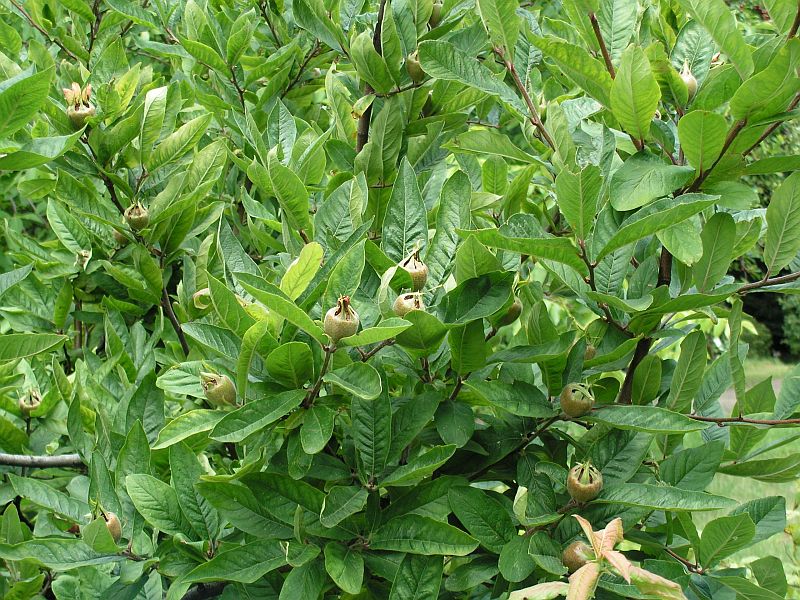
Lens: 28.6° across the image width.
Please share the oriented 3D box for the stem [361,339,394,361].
[{"bbox_3d":[-0.021,0.048,1.520,0.036,0.007,0.007,-31,0,-6],"label":"stem"}]

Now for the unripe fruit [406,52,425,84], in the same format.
[{"bbox_3d":[0.019,-0.281,1.900,0.025,0.036,0.025,-5,9,0],"label":"unripe fruit"}]

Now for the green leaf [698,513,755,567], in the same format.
[{"bbox_3d":[0.294,0.217,1.420,0.041,0.072,0.012,32,27,-15],"label":"green leaf"}]

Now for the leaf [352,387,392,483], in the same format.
[{"bbox_3d":[-0.023,0.108,1.360,0.036,0.104,0.014,2,-15,0],"label":"leaf"}]

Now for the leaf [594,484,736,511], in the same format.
[{"bbox_3d":[0.239,0.178,1.420,0.127,0.012,0.030,4,30,6],"label":"leaf"}]

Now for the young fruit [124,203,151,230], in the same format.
[{"bbox_3d":[-0.267,-0.085,1.600,0.025,0.030,0.025,1,14,0],"label":"young fruit"}]

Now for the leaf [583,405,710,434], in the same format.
[{"bbox_3d":[0.224,0.108,1.420,0.110,0.012,0.031,6,37,6],"label":"leaf"}]

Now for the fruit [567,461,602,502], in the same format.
[{"bbox_3d":[0.150,0.148,1.280,0.029,0.034,0.029,2,21,1],"label":"fruit"}]

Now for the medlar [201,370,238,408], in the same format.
[{"bbox_3d":[-0.173,0.085,1.500,0.031,0.031,0.036,-27,-45,32],"label":"medlar"}]

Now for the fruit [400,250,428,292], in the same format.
[{"bbox_3d":[0.013,-0.029,1.400,0.027,0.038,0.027,-1,12,0],"label":"fruit"}]

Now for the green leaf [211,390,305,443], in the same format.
[{"bbox_3d":[-0.128,0.104,1.410,0.102,0.014,0.036,-26,43,-19],"label":"green leaf"}]

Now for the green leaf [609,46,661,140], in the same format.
[{"bbox_3d":[0.237,-0.209,1.580,0.048,0.096,0.018,-6,-6,-1],"label":"green leaf"}]

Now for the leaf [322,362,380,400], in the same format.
[{"bbox_3d":[-0.038,0.065,1.270,0.054,0.015,0.032,14,50,24],"label":"leaf"}]

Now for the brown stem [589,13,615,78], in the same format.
[{"bbox_3d":[0.178,-0.224,1.380,0.006,0.066,0.006,-18,-6,0],"label":"brown stem"}]

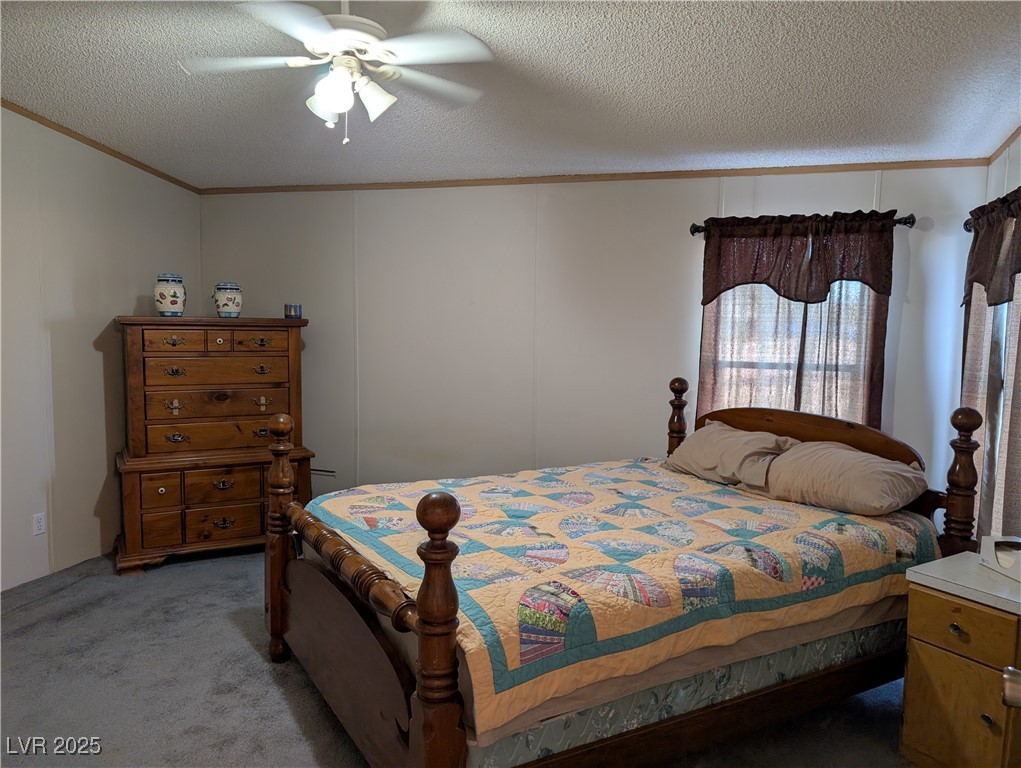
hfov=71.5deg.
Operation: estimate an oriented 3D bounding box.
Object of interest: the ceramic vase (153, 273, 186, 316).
[{"bbox_3d":[-1.902,-0.492,3.960,0.164,0.243,0.164,-2,5,-32],"label":"ceramic vase"}]

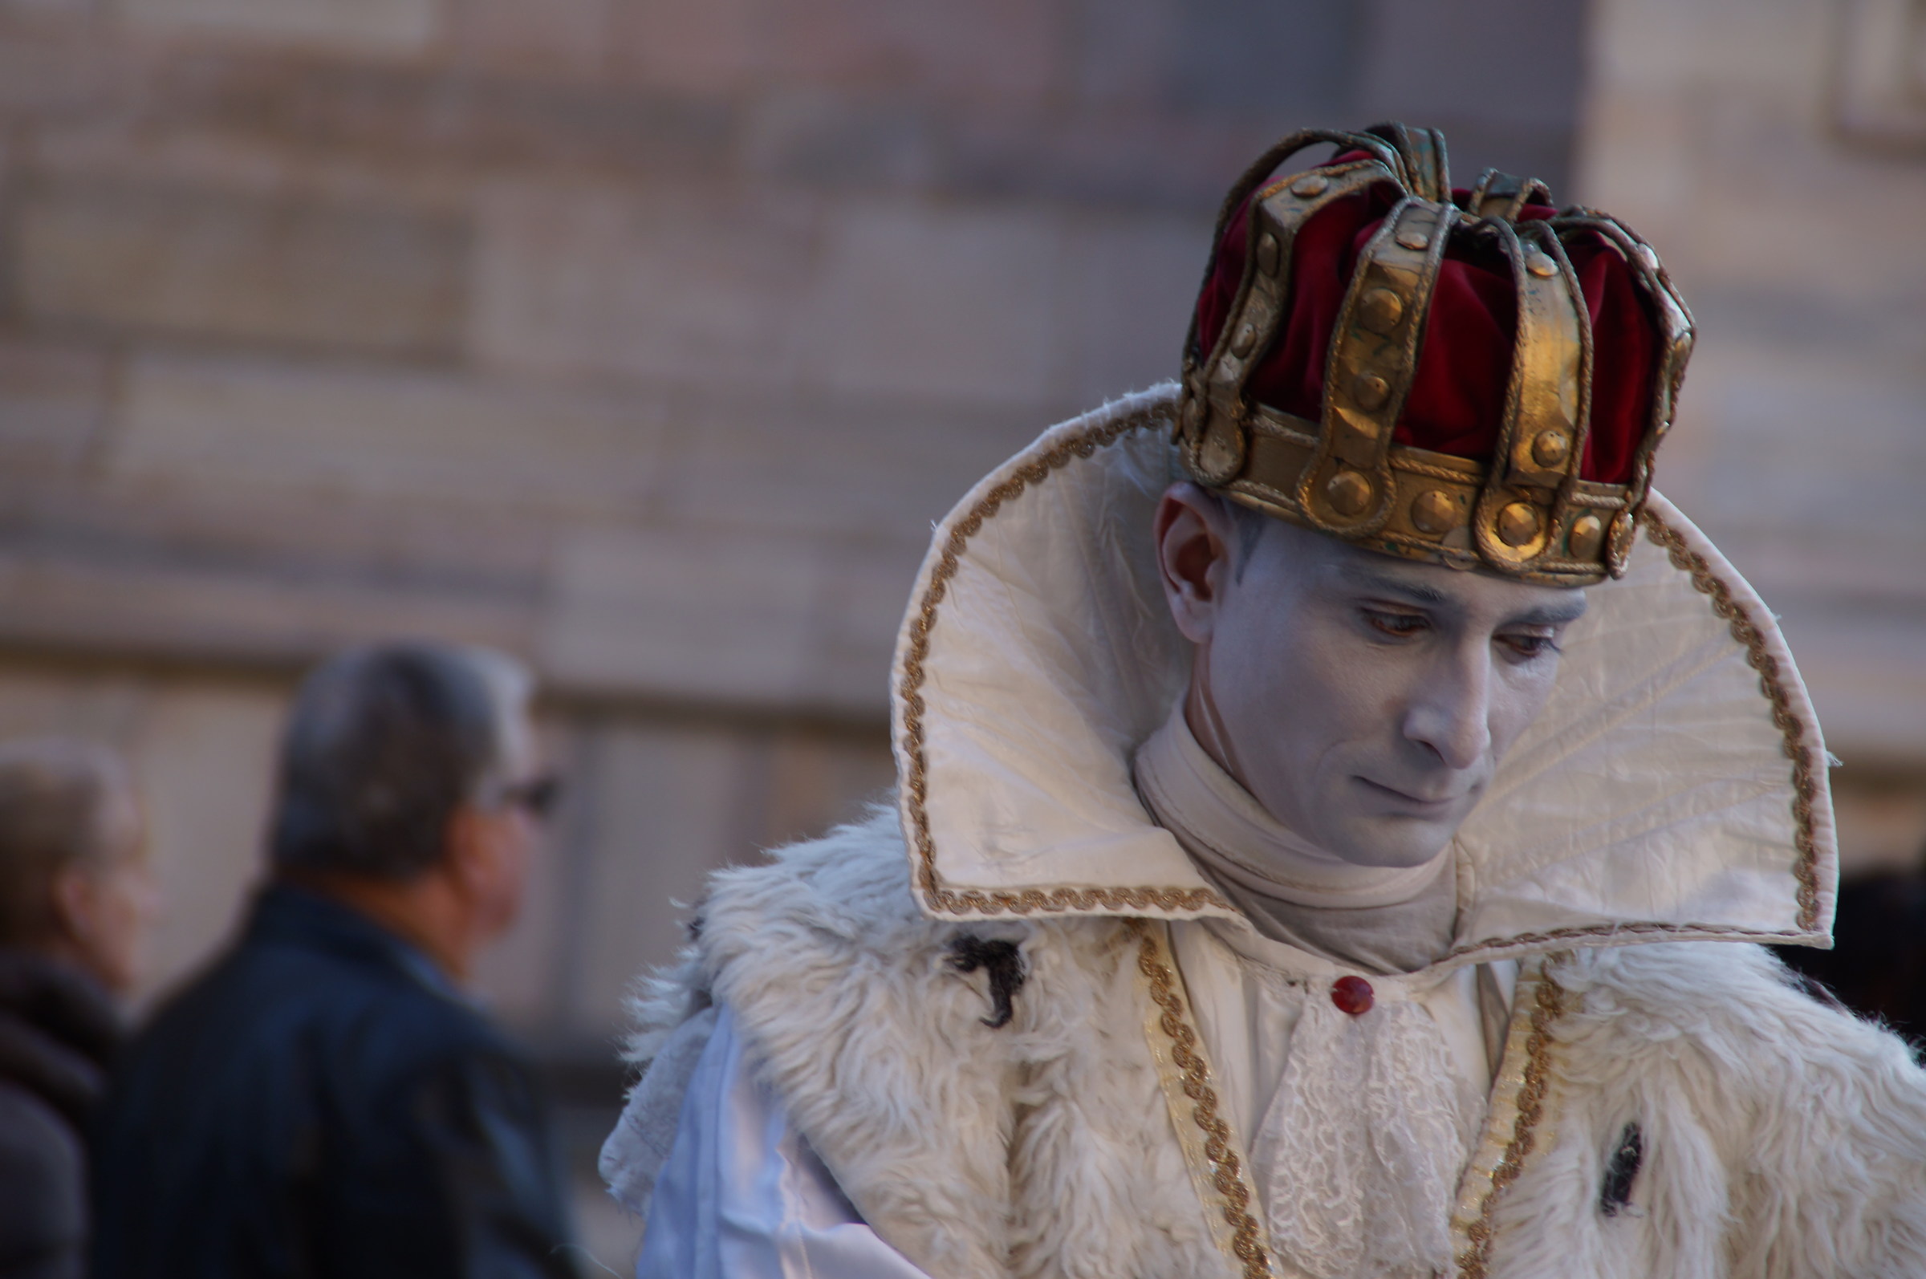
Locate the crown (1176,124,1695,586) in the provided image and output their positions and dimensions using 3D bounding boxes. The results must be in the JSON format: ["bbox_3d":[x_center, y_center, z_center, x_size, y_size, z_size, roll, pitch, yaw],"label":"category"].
[{"bbox_3d":[0.196,-0.121,6.580,0.198,0.148,0.212,11,12,-2],"label":"crown"}]

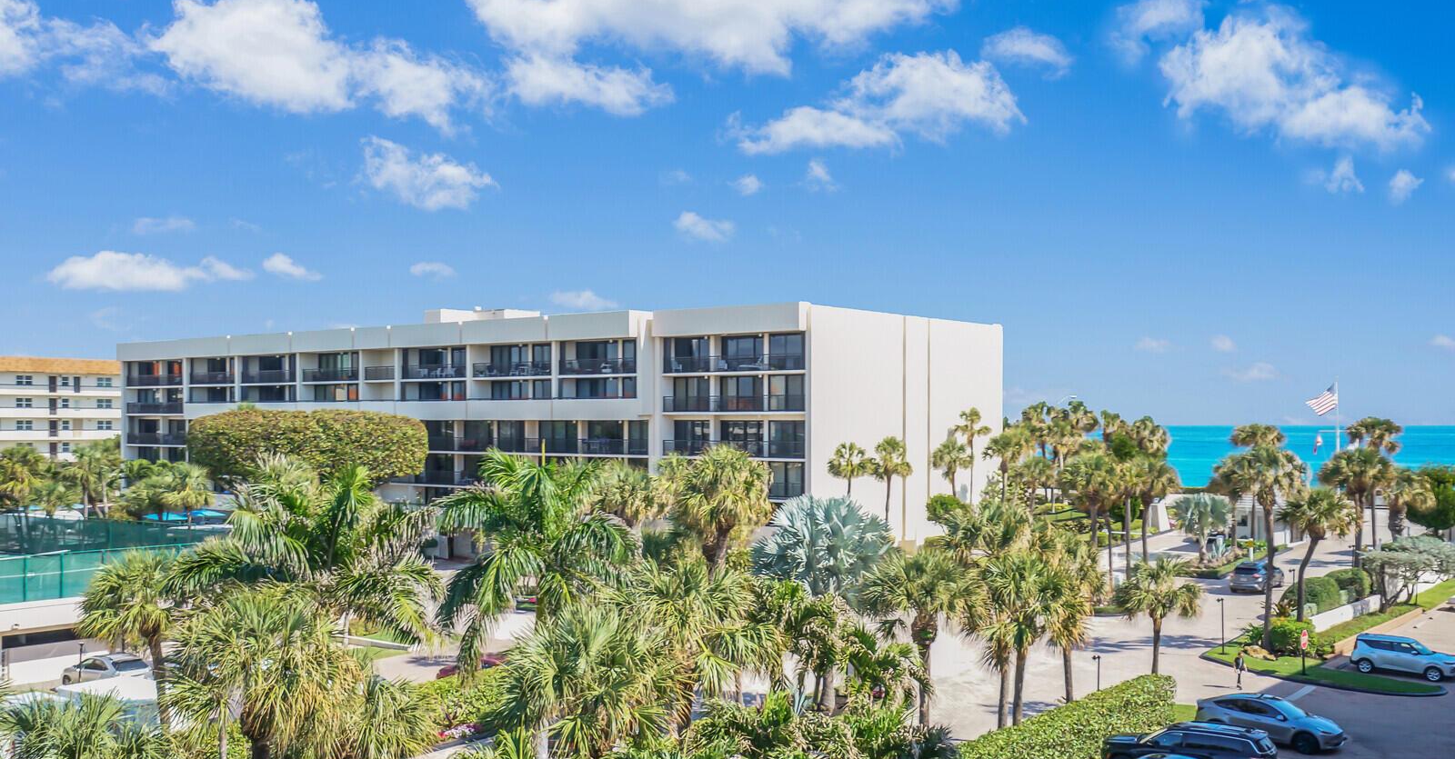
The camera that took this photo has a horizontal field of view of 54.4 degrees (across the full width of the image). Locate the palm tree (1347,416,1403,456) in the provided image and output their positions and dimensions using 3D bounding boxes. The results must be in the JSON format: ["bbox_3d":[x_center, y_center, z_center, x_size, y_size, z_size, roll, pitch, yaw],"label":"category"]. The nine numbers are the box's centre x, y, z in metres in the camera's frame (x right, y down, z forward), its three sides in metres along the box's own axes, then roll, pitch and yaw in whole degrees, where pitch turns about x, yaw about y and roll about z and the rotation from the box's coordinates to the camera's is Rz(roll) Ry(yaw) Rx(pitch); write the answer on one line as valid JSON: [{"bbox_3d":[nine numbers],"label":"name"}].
[{"bbox_3d":[51.700,8.687,112.784,4.400,11.460,4.400,0,-2,0],"label":"palm tree"}]

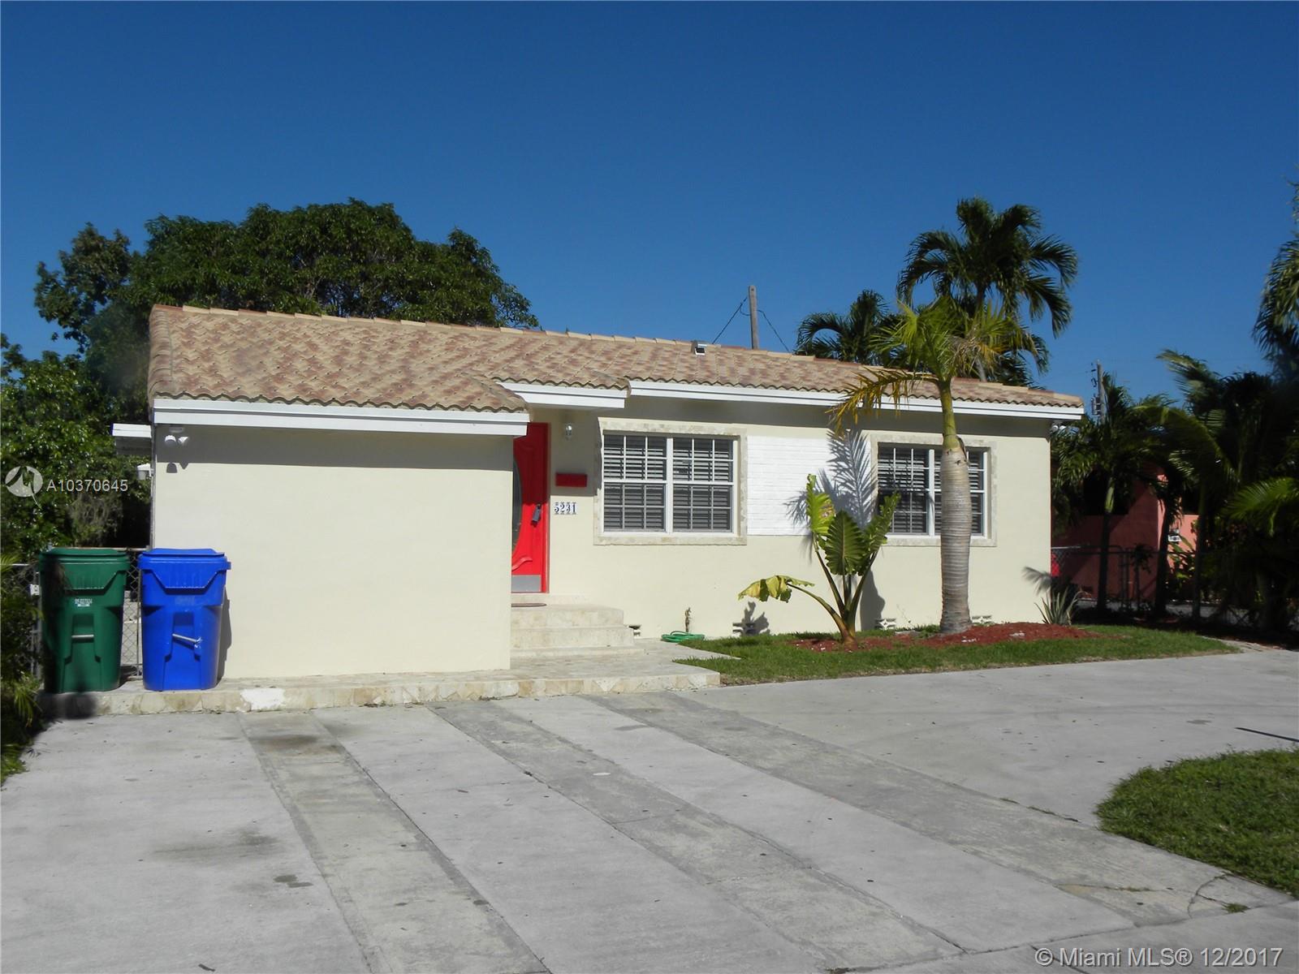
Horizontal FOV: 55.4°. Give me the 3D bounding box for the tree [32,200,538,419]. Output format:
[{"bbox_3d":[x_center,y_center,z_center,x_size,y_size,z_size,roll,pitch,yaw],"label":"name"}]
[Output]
[{"bbox_3d":[-8.403,-2.079,28.316,11.300,9.050,9.800,1,-3,-23],"label":"tree"}]

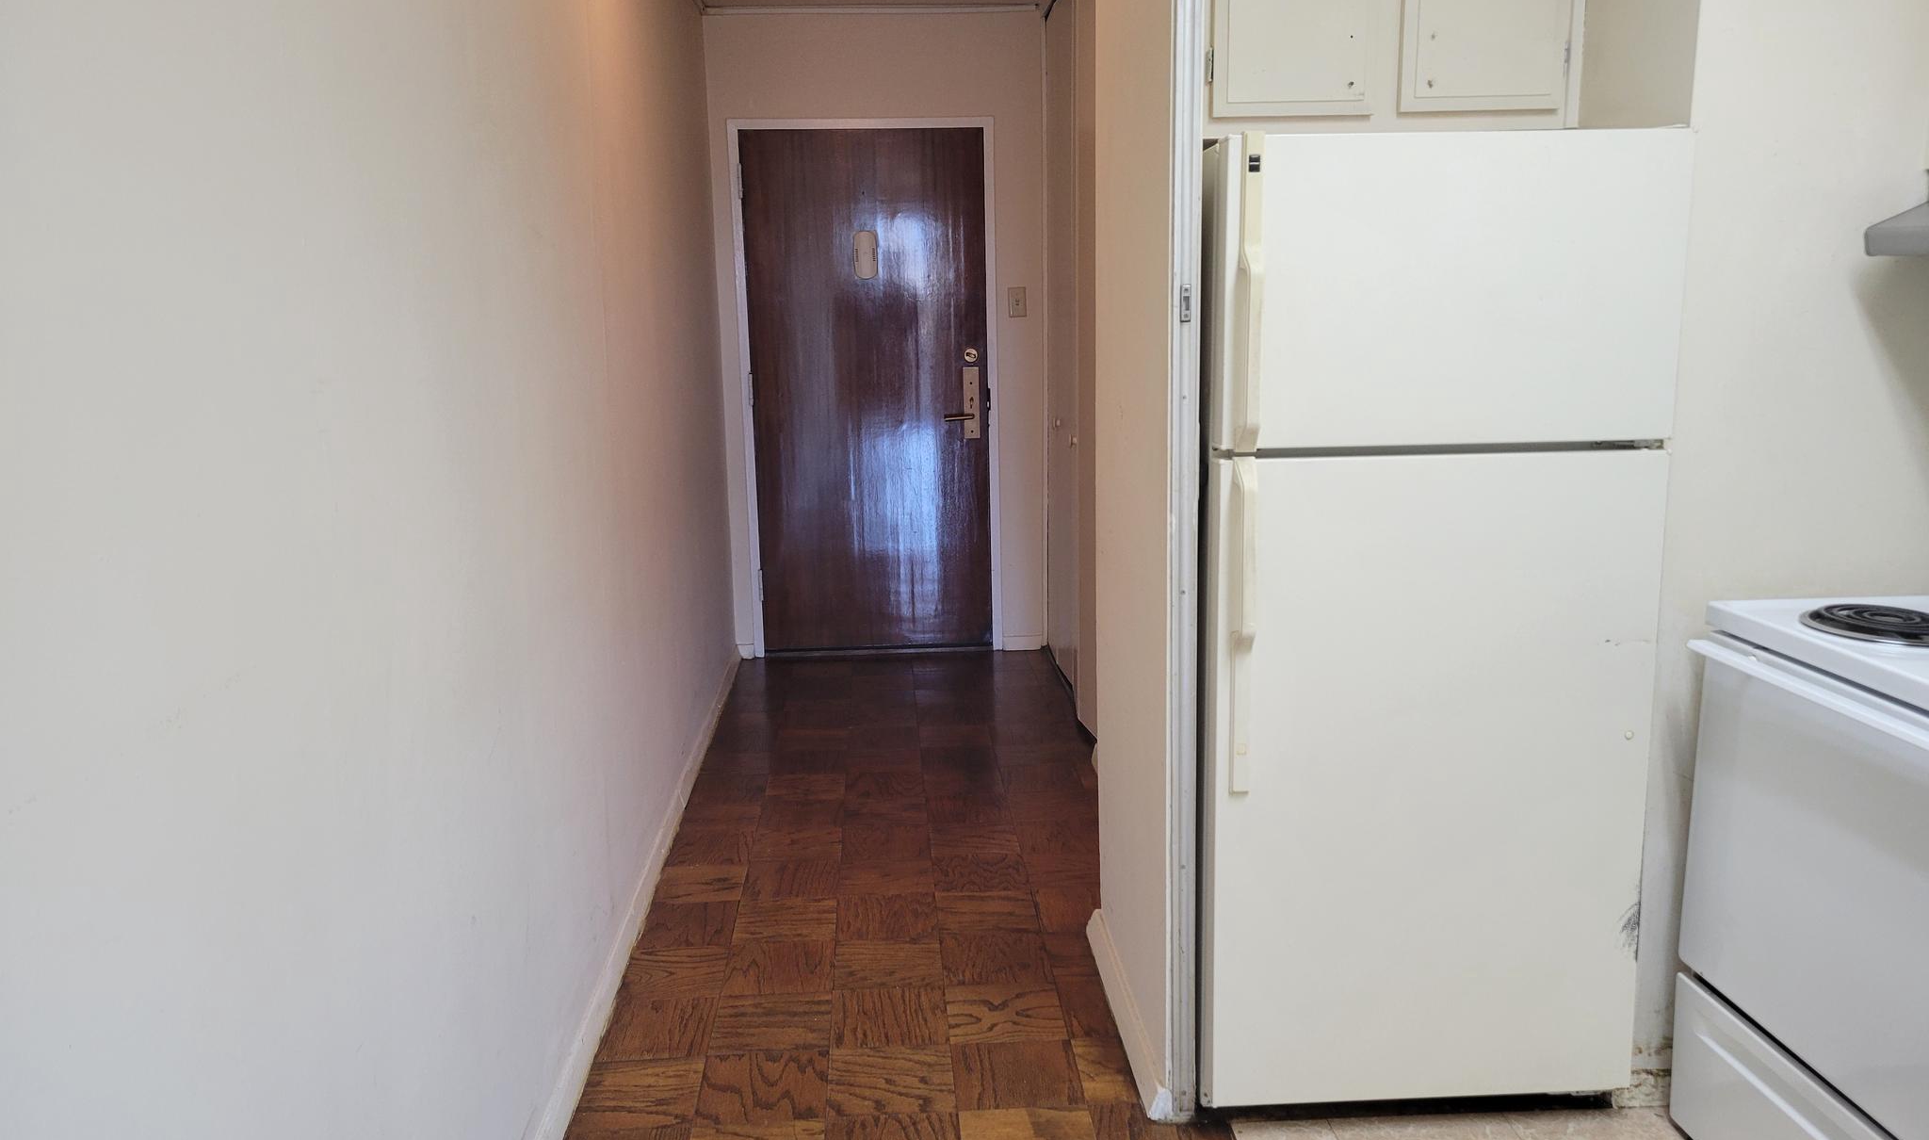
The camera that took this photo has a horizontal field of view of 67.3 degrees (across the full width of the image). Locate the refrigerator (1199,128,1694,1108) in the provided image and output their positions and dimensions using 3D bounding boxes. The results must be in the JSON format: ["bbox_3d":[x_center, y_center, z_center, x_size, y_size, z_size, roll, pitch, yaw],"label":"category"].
[{"bbox_3d":[0.743,0.093,2.643,0.719,1.665,0.740,-2,11,-3],"label":"refrigerator"}]

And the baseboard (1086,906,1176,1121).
[{"bbox_3d":[0.319,0.866,2.911,0.037,0.060,0.755,-2,11,-3],"label":"baseboard"}]

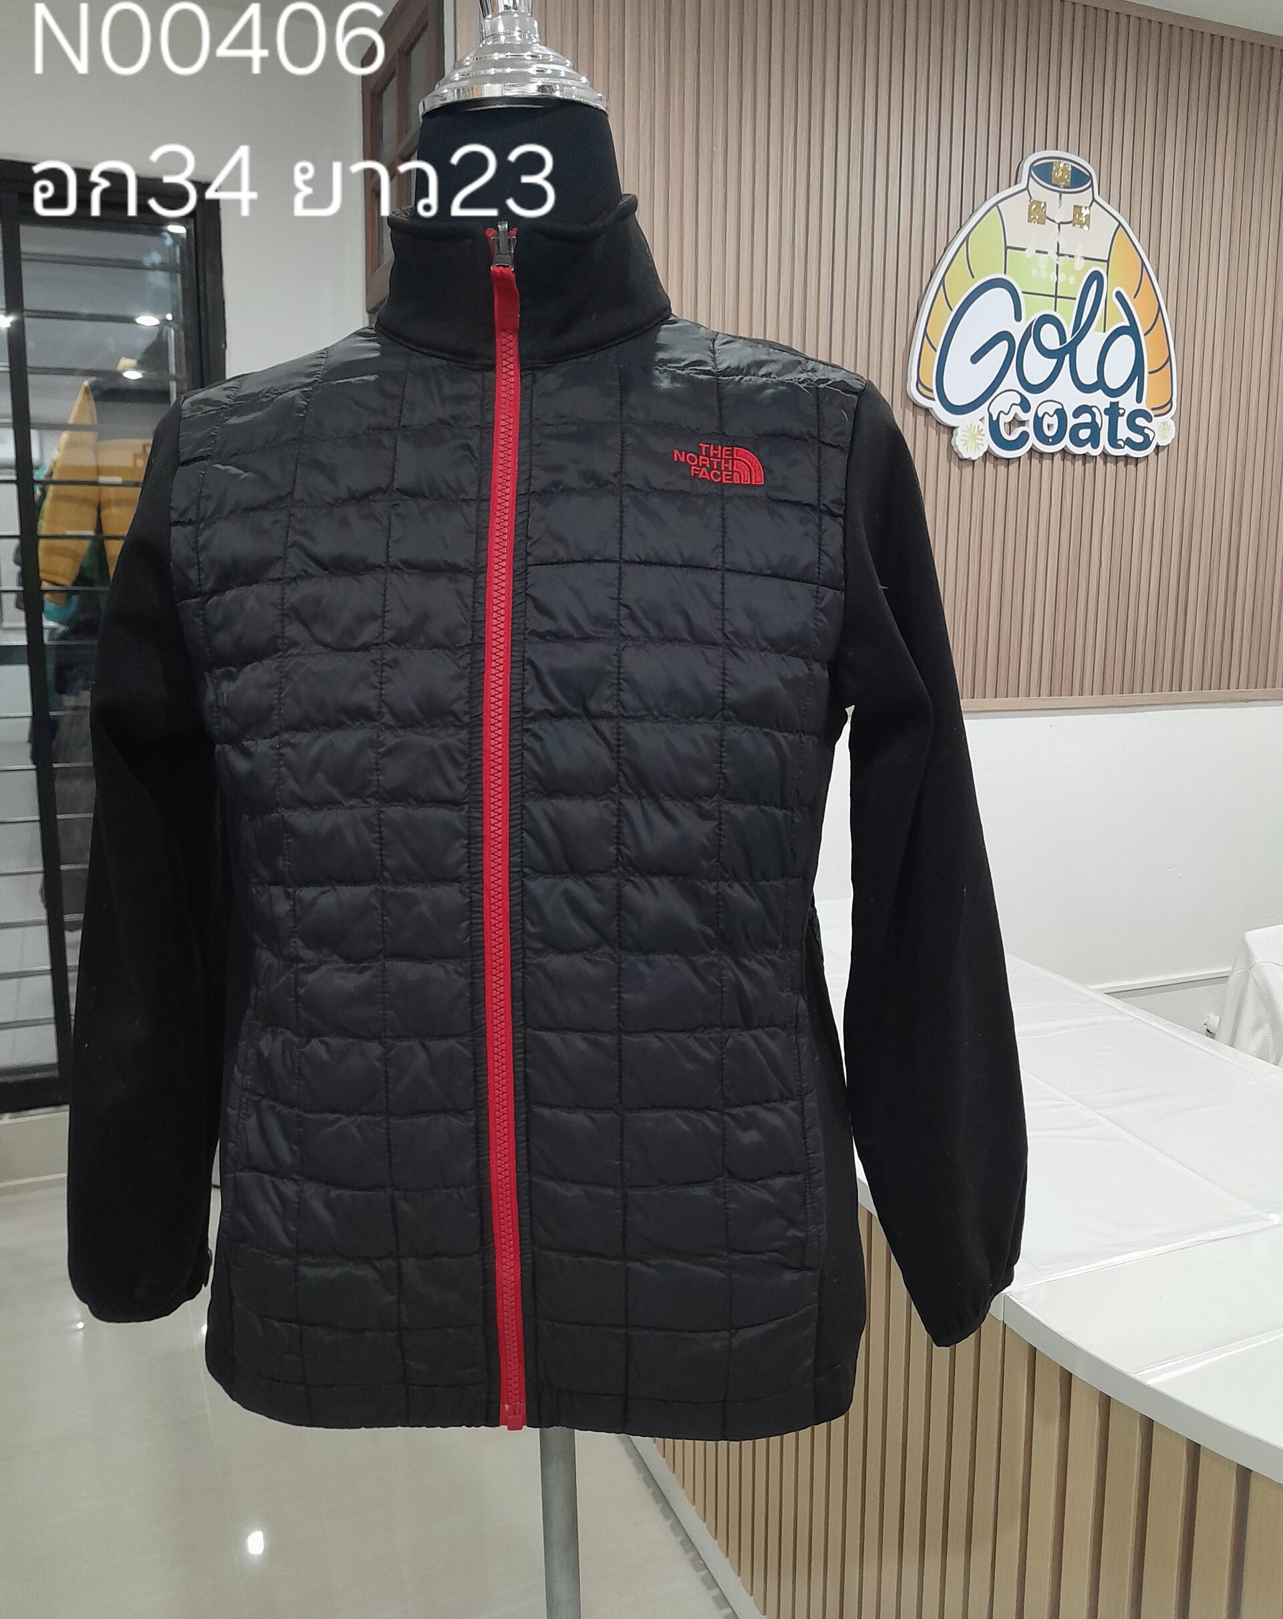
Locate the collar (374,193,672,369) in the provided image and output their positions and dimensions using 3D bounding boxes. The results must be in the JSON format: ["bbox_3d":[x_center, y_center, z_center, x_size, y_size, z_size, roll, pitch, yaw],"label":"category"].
[{"bbox_3d":[-0.064,-0.284,0.700,0.162,0.110,0.148,0,8,0],"label":"collar"}]

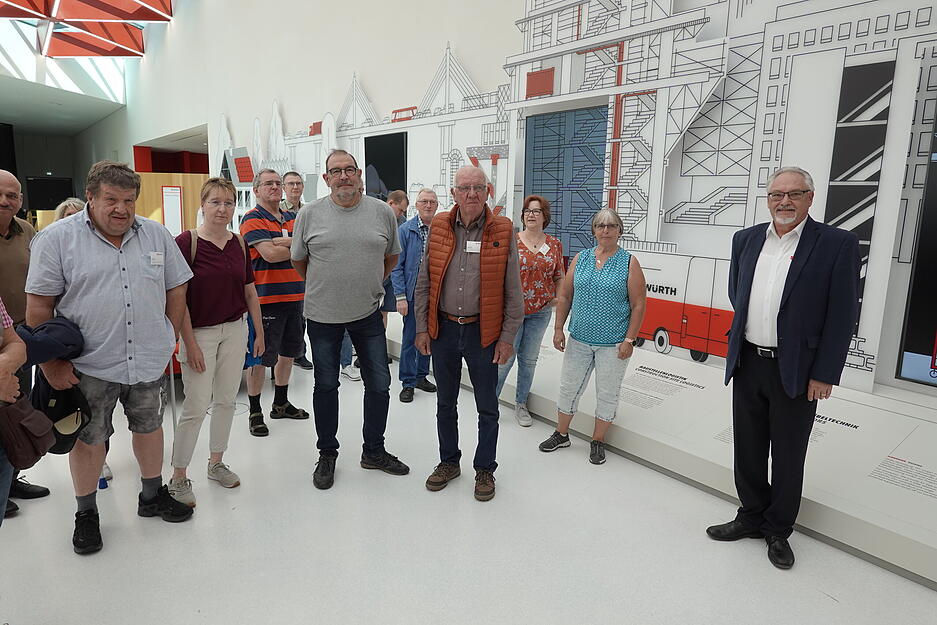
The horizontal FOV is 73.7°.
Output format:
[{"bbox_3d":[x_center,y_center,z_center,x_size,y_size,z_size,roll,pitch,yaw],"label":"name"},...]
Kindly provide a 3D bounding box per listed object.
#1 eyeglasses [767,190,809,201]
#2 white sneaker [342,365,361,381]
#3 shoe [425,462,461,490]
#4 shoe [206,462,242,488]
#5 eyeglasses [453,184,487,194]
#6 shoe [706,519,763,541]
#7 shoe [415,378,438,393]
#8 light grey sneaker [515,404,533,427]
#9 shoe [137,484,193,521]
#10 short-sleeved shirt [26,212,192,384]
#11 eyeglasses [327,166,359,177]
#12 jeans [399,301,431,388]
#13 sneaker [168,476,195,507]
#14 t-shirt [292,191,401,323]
[{"bbox_3d":[1.366,-0.500,2.658,0.145,0.043,0.145,5,10,40],"label":"eyeglasses"},{"bbox_3d":[-1.041,0.537,5.619,0.285,0.110,0.105,8,13,34],"label":"white sneaker"},{"bbox_3d":[-0.144,0.907,3.546,0.110,0.110,0.299,9,13,35],"label":"shoe"},{"bbox_3d":[-1.357,0.890,3.480,0.267,0.100,0.097,8,12,32],"label":"shoe"},{"bbox_3d":[0.015,-0.626,3.189,0.152,0.045,0.145,0,10,-6],"label":"eyeglasses"},{"bbox_3d":[1.317,1.046,3.085,0.298,0.110,0.108,1,10,-5],"label":"shoe"},{"bbox_3d":[-0.368,0.591,5.267,0.295,0.105,0.103,9,13,35],"label":"shoe"},{"bbox_3d":[0.409,0.736,4.572,0.098,0.110,0.272,-1,11,-13],"label":"light grey sneaker"},{"bbox_3d":[-1.493,0.942,3.093,0.302,0.130,0.113,3,10,10],"label":"shoe"},{"bbox_3d":[-1.639,-0.083,2.870,0.660,0.780,0.410,-8,14,-40],"label":"short-sleeved shirt"},{"bbox_3d":[-0.669,-0.745,3.336,0.147,0.048,0.143,-5,8,-11],"label":"eyeglasses"},{"bbox_3d":[-0.399,0.149,5.131,0.410,0.950,0.340,-3,11,-25],"label":"jeans"},{"bbox_3d":[-1.504,0.935,3.297,0.100,0.105,0.262,-6,13,-36],"label":"sneaker"},{"bbox_3d":[-0.675,-0.290,3.457,0.590,0.700,0.360,0,10,-7],"label":"t-shirt"}]

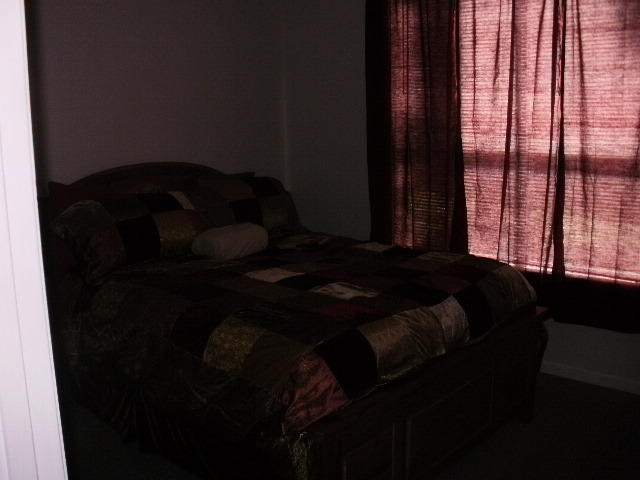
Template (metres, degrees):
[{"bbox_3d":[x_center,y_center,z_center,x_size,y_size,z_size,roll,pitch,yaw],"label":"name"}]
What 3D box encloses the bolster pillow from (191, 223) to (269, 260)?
[{"bbox_3d":[-0.481,0.011,3.628,0.430,0.170,0.175,-9,13,-36],"label":"bolster pillow"}]

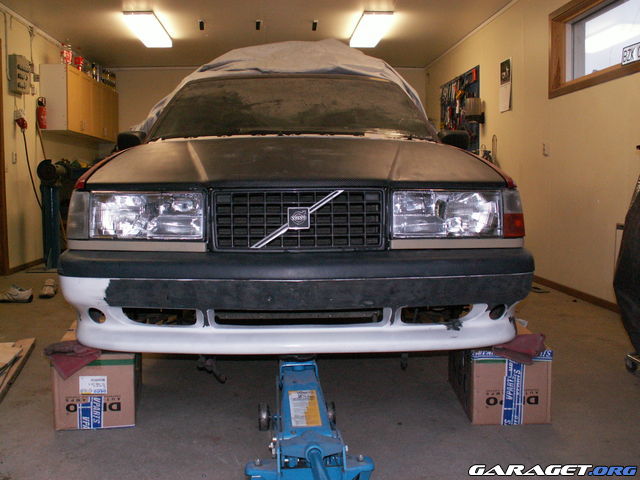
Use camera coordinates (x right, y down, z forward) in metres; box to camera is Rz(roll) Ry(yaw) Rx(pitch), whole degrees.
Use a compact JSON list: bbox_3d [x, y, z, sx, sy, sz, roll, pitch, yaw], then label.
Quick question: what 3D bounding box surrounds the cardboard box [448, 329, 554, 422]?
[{"bbox_3d":[0.682,0.503,2.506,0.274,0.262,0.456,0,5,1],"label":"cardboard box"}]

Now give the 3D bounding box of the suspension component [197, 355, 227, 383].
[{"bbox_3d":[-0.420,0.490,2.500,0.120,0.115,0.100,0,5,-3],"label":"suspension component"}]

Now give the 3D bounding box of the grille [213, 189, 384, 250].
[{"bbox_3d":[-0.077,-0.074,2.310,0.610,0.215,0.070,0,5,-3],"label":"grille"}]

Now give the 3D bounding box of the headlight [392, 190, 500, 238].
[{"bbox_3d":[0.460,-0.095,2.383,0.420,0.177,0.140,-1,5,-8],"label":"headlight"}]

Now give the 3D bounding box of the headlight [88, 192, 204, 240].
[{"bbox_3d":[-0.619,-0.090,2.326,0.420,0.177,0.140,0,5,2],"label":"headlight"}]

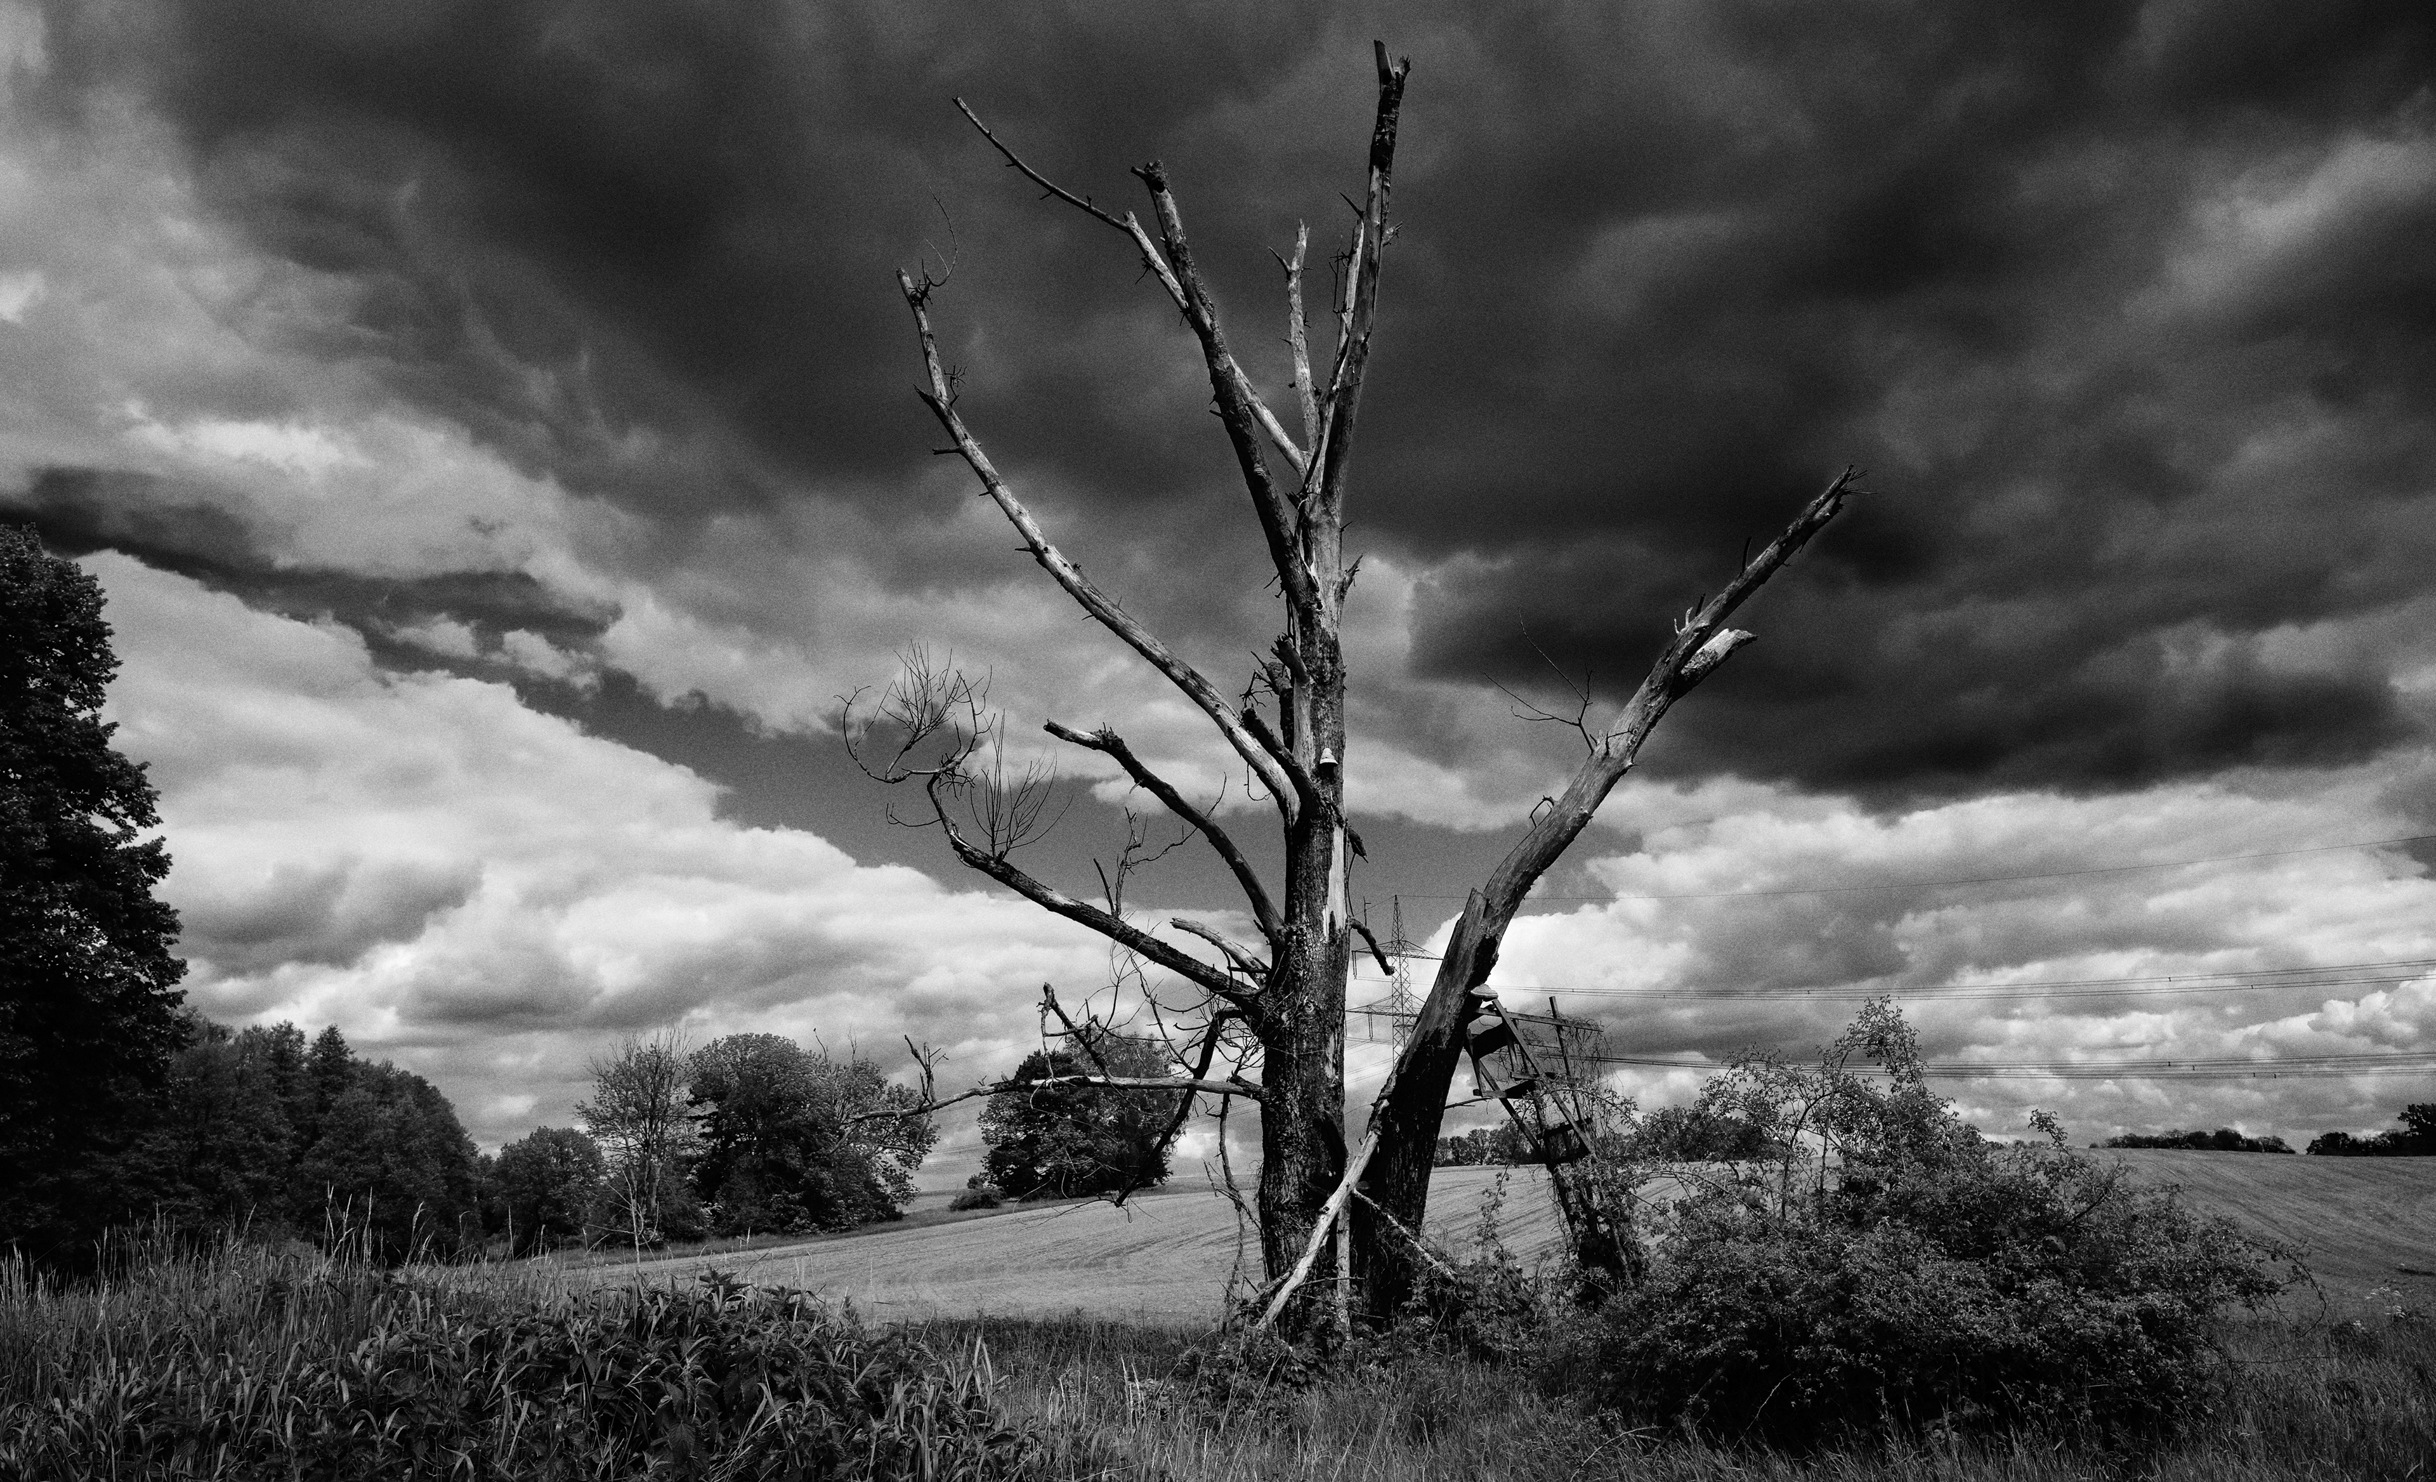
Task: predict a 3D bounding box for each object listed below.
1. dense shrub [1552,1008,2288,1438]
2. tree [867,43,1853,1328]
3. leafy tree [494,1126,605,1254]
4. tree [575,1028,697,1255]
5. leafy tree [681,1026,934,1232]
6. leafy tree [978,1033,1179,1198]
[{"bbox_3d":[4.318,2.875,9.998,4.510,2.520,3.800,0,-15,0],"label":"dense shrub"},{"bbox_3d":[1.275,-0.991,13.701,8.450,11.430,5.500,0,-15,0],"label":"tree"},{"bbox_3d":[-23.823,15.981,57.838,3.930,4.440,4.200,0,-15,0],"label":"leafy tree"},{"bbox_3d":[-18.082,12.351,50.520,3.790,6.730,3.600,0,-15,0],"label":"tree"},{"bbox_3d":[-16.552,15.947,66.121,10.080,7.910,9.000,0,-15,0],"label":"leafy tree"},{"bbox_3d":[-6.296,16.698,72.124,8.620,7.090,8.500,0,-15,0],"label":"leafy tree"}]

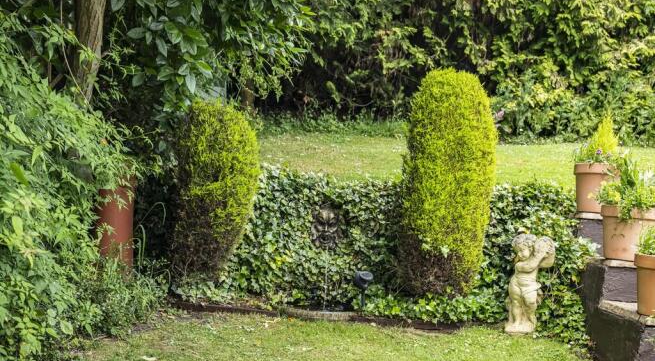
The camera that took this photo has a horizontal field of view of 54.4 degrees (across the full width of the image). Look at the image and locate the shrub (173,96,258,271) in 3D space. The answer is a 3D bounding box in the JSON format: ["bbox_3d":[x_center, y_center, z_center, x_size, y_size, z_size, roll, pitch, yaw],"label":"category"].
[{"bbox_3d":[-0.826,0.056,4.750,0.623,1.297,0.623,3,5,0],"label":"shrub"}]

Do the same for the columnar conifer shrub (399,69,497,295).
[{"bbox_3d":[0.859,0.003,4.600,0.643,1.608,0.643,3,5,0],"label":"columnar conifer shrub"}]

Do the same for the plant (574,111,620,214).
[{"bbox_3d":[1.793,-0.113,4.250,0.296,0.652,0.296,3,5,0],"label":"plant"}]

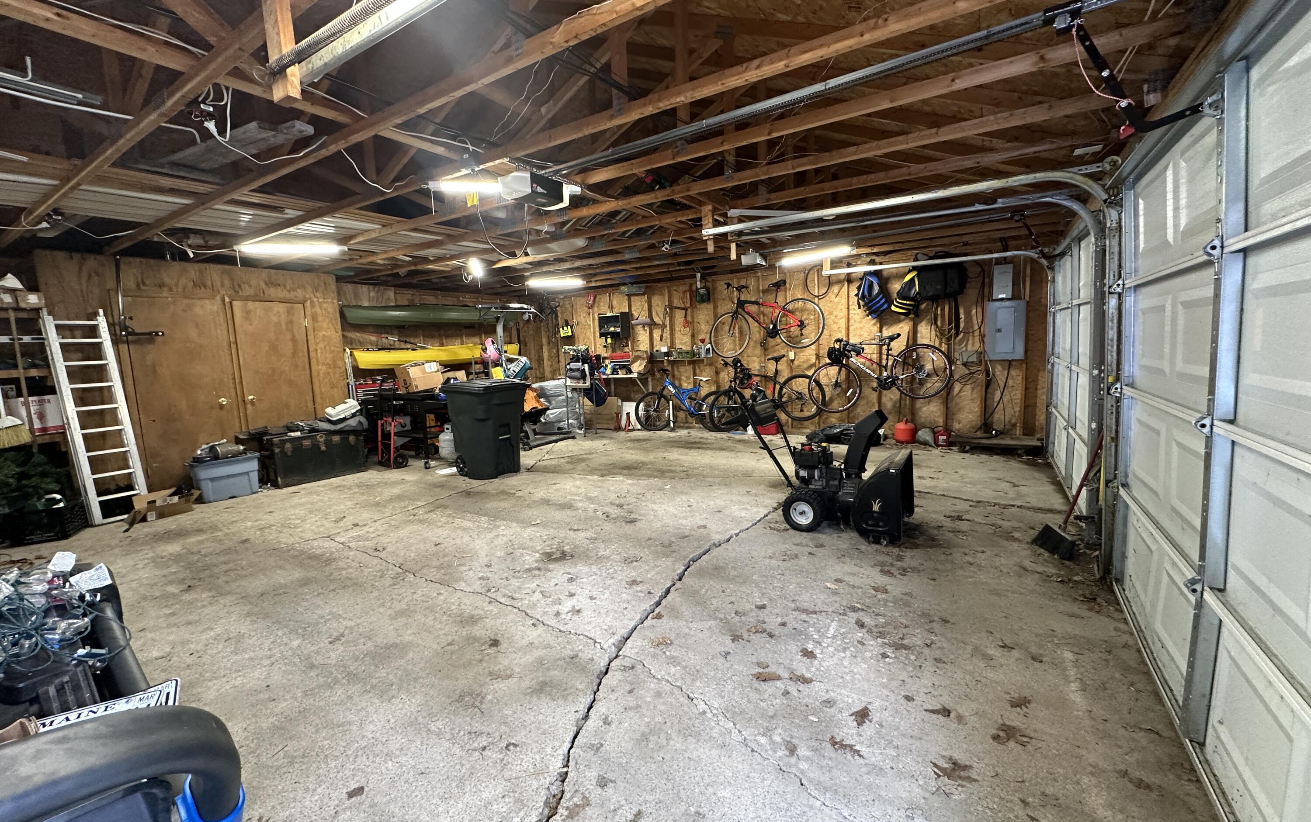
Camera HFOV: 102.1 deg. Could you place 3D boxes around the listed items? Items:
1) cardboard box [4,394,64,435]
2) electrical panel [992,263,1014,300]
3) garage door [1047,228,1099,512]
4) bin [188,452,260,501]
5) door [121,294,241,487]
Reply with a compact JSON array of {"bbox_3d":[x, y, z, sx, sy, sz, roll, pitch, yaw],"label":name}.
[{"bbox_3d":[-5.635,0.030,4.801,0.260,0.345,0.350,1,7,32],"label":"cardboard box"},{"bbox_3d":[4.189,-1.553,6.387,0.185,0.390,0.090,2,8,32],"label":"electrical panel"},{"bbox_3d":[3.613,-0.387,4.621,0.060,2.130,2.740,1,7,32],"label":"garage door"},{"bbox_3d":[-4.493,0.692,5.549,0.420,0.400,0.560,4,9,40],"label":"bin"},{"bbox_3d":[-4.957,-0.153,5.621,0.050,2.040,0.770,1,7,32],"label":"door"}]

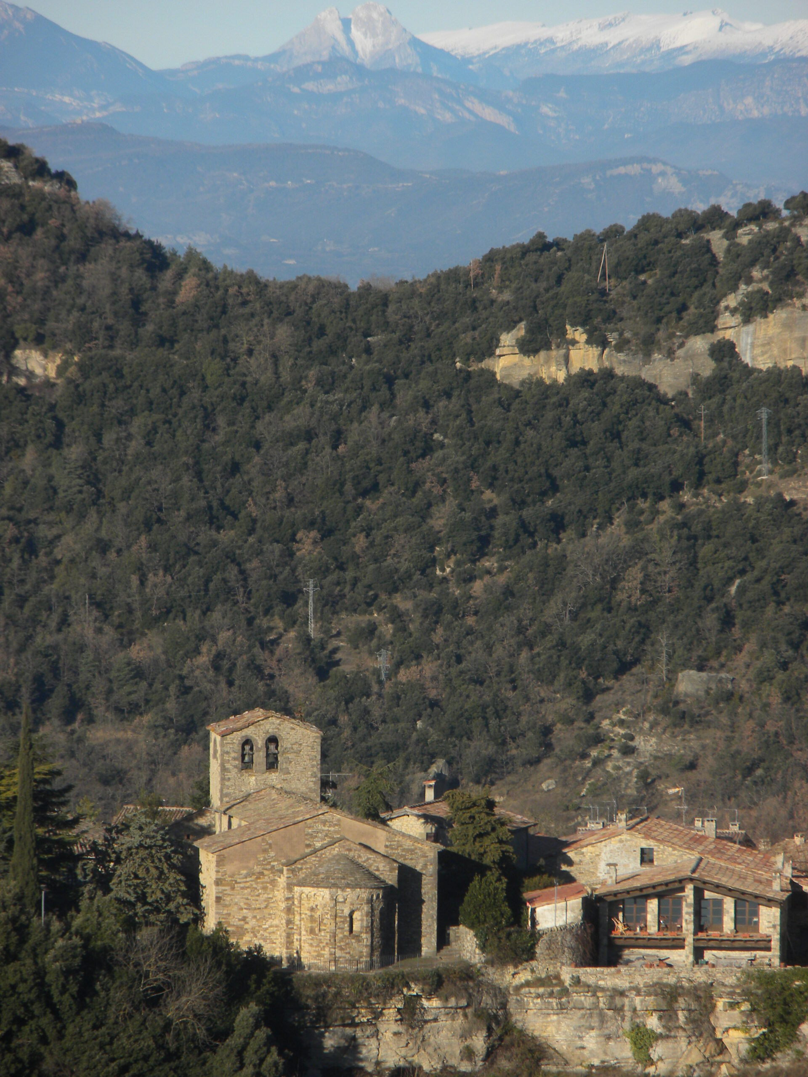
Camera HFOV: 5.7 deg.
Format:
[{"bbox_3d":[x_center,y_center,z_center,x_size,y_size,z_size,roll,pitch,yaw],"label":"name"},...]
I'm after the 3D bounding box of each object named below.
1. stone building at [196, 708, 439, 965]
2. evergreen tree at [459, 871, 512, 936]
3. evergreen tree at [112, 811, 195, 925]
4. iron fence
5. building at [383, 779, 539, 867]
[{"bbox_3d":[-6.712,19.328,525.387,15.000,14.600,28.500,0,3,-10],"label":"stone building"},{"bbox_3d":[5.260,23.791,524.000,3.500,4.500,3.500,0,3,0],"label":"evergreen tree"},{"bbox_3d":[-16.265,21.787,523.000,5.500,8.100,5.500,0,3,0],"label":"evergreen tree"},{"bbox_3d":[-3.159,26.815,510.500,8.800,1.150,0.800,0,3,-8],"label":"iron fence"},{"bbox_3d":[3.720,20.360,546.000,8.700,8.200,7.200,1,3,20],"label":"building"}]

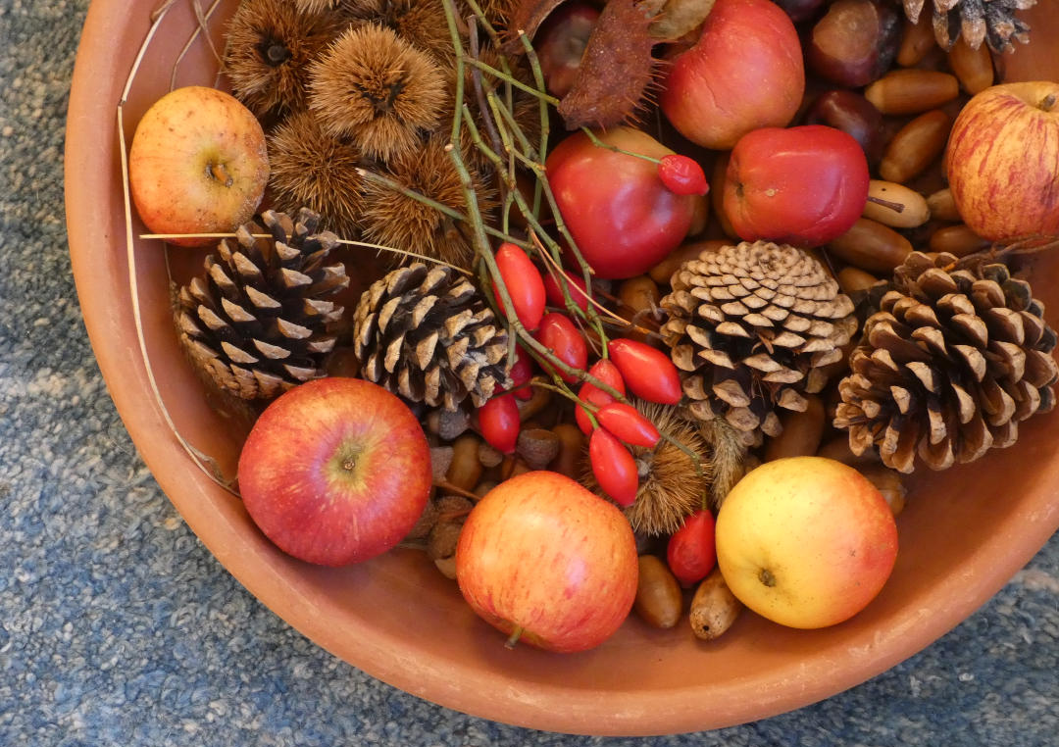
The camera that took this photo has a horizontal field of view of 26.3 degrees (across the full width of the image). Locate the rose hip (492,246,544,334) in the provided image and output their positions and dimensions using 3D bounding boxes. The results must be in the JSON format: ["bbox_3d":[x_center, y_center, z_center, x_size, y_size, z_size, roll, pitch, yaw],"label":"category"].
[{"bbox_3d":[-0.003,-0.028,0.740,0.015,0.015,0.030,-18,90,-3],"label":"rose hip"}]

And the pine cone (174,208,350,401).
[{"bbox_3d":[-0.087,-0.022,0.738,0.054,0.054,0.066,23,99,0],"label":"pine cone"}]

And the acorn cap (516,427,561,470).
[{"bbox_3d":[0.003,0.025,0.750,0.014,0.014,0.011,2,108,-1],"label":"acorn cap"}]

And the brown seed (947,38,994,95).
[{"bbox_3d":[0.151,-0.108,0.780,0.014,0.014,0.028,-17,84,-3],"label":"brown seed"}]

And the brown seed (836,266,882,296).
[{"bbox_3d":[0.114,-0.031,0.781,0.026,0.015,0.015,24,88,-6],"label":"brown seed"}]

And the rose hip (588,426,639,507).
[{"bbox_3d":[0.027,0.030,0.725,0.014,0.014,0.027,-21,90,0],"label":"rose hip"}]

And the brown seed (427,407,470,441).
[{"bbox_3d":[-0.028,0.017,0.772,0.015,0.011,0.011,-9,89,0],"label":"brown seed"}]

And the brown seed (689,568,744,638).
[{"bbox_3d":[0.066,0.077,0.773,0.014,0.014,0.028,28,75,-2],"label":"brown seed"}]

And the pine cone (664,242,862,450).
[{"bbox_3d":[0.074,-0.010,0.738,0.064,0.064,0.067,4,119,-3],"label":"pine cone"}]

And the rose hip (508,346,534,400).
[{"bbox_3d":[-0.004,-0.001,0.766,0.013,0.013,0.021,-9,87,-3],"label":"rose hip"}]

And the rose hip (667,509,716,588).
[{"bbox_3d":[0.054,0.058,0.748,0.015,0.015,0.026,15,96,0],"label":"rose hip"}]

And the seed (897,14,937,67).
[{"bbox_3d":[0.135,-0.118,0.785,0.013,0.013,0.026,21,84,-2],"label":"seed"}]

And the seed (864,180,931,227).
[{"bbox_3d":[0.118,-0.057,0.748,0.030,0.013,0.013,17,90,0],"label":"seed"}]

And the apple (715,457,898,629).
[{"bbox_3d":[0.093,0.057,0.761,0.061,0.053,0.061,16,123,26],"label":"apple"}]

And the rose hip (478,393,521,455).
[{"bbox_3d":[-0.010,0.016,0.763,0.014,0.014,0.023,-13,87,-4],"label":"rose hip"}]

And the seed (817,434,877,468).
[{"bbox_3d":[0.107,0.028,0.757,0.028,0.014,0.014,24,90,0],"label":"seed"}]

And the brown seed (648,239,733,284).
[{"bbox_3d":[0.055,-0.037,0.768,0.030,0.014,0.014,-24,88,-4],"label":"brown seed"}]

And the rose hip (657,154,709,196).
[{"bbox_3d":[0.048,-0.062,0.705,0.018,0.011,0.011,34,90,-6],"label":"rose hip"}]

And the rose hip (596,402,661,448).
[{"bbox_3d":[0.032,0.017,0.742,0.023,0.011,0.011,29,88,-3],"label":"rose hip"}]

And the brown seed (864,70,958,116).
[{"bbox_3d":[0.131,-0.097,0.776,0.032,0.015,0.015,-6,89,0],"label":"brown seed"}]

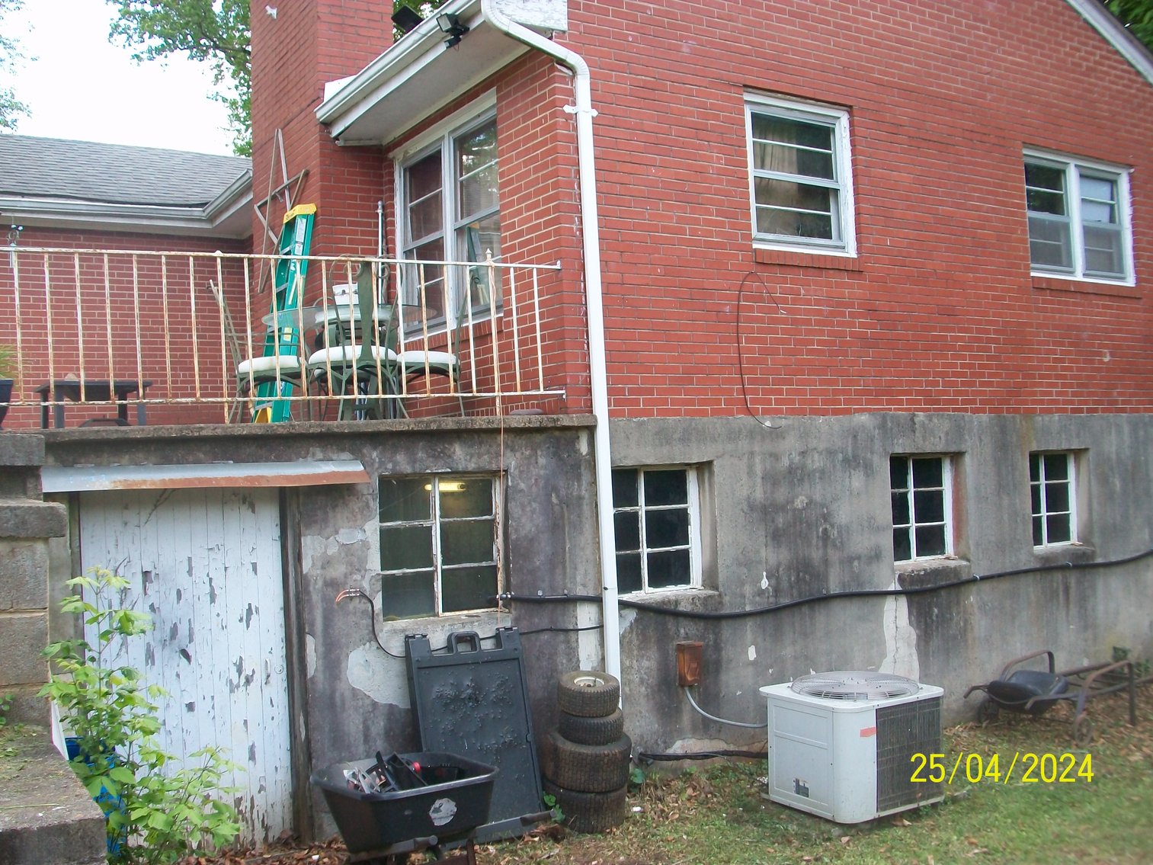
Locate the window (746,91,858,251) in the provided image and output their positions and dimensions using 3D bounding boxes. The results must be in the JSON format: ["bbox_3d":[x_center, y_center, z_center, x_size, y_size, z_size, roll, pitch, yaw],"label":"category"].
[{"bbox_3d":[1.529,-1.738,7.758,1.020,1.030,0.120,-1,-3,-33],"label":"window"}]

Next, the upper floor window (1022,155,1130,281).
[{"bbox_3d":[4.226,-1.778,9.517,1.540,1.020,0.120,-1,-3,-33],"label":"upper floor window"}]

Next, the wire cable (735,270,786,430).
[{"bbox_3d":[1.228,-0.547,7.378,0.420,1.030,0.060,-1,-3,-33],"label":"wire cable"}]

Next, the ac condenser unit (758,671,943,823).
[{"bbox_3d":[1.562,1.756,6.482,0.787,0.650,0.703,-1,-3,-33],"label":"ac condenser unit"}]

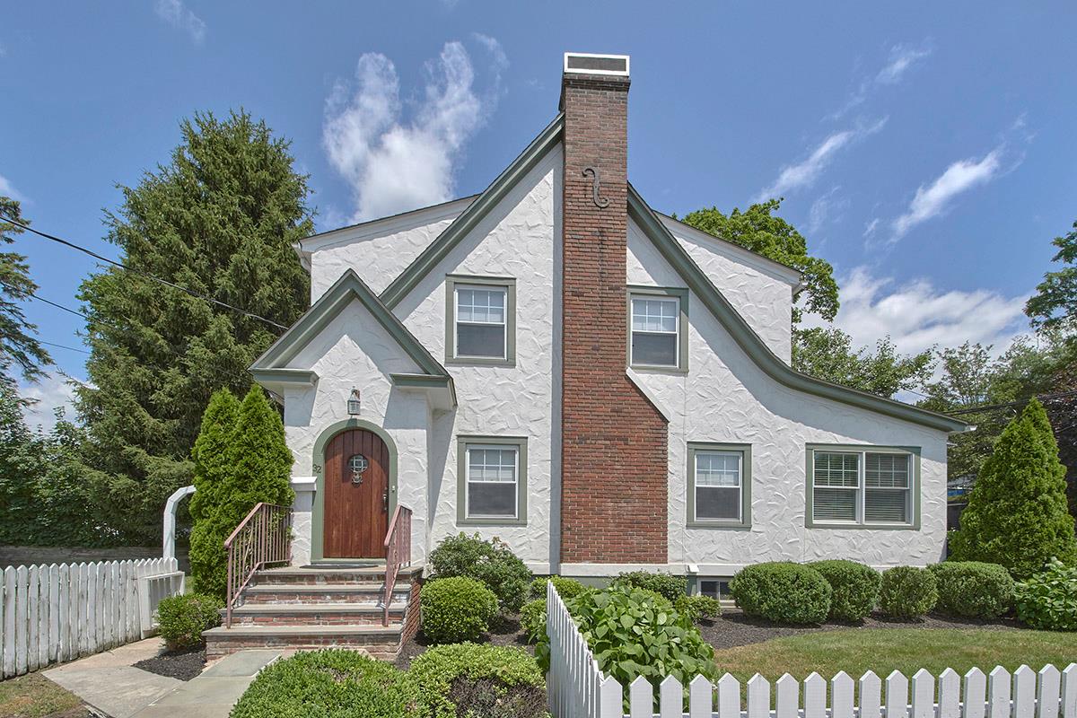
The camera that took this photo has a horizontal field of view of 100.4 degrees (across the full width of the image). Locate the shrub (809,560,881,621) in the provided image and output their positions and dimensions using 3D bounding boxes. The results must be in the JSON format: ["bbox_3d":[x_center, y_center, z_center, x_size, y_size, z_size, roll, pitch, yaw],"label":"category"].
[{"bbox_3d":[4.773,3.638,7.050,1.050,0.920,1.050,0,-3,-4],"label":"shrub"}]

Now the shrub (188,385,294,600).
[{"bbox_3d":[-4.177,1.984,6.300,1.350,3.200,1.150,0,-3,-4],"label":"shrub"}]

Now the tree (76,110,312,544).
[{"bbox_3d":[-10.354,-0.770,13.500,6.200,13.400,6.000,0,-3,-4],"label":"tree"}]

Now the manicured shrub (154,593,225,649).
[{"bbox_3d":[-3.768,2.837,4.850,0.600,0.600,0.580,3,-17,-8],"label":"manicured shrub"}]

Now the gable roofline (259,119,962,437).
[{"bbox_3d":[1.650,-1.380,7.750,11.700,5.300,1.800,0,-3,-4],"label":"gable roofline"}]

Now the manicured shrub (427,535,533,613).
[{"bbox_3d":[-0.877,3.244,6.800,1.500,1.200,1.250,0,-3,-4],"label":"manicured shrub"}]

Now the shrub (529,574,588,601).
[{"bbox_3d":[0.290,3.476,6.750,0.900,0.500,0.750,0,-3,-4],"label":"shrub"}]

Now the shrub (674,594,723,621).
[{"bbox_3d":[2.308,3.614,6.500,0.740,0.430,0.680,0,-3,-4],"label":"shrub"}]

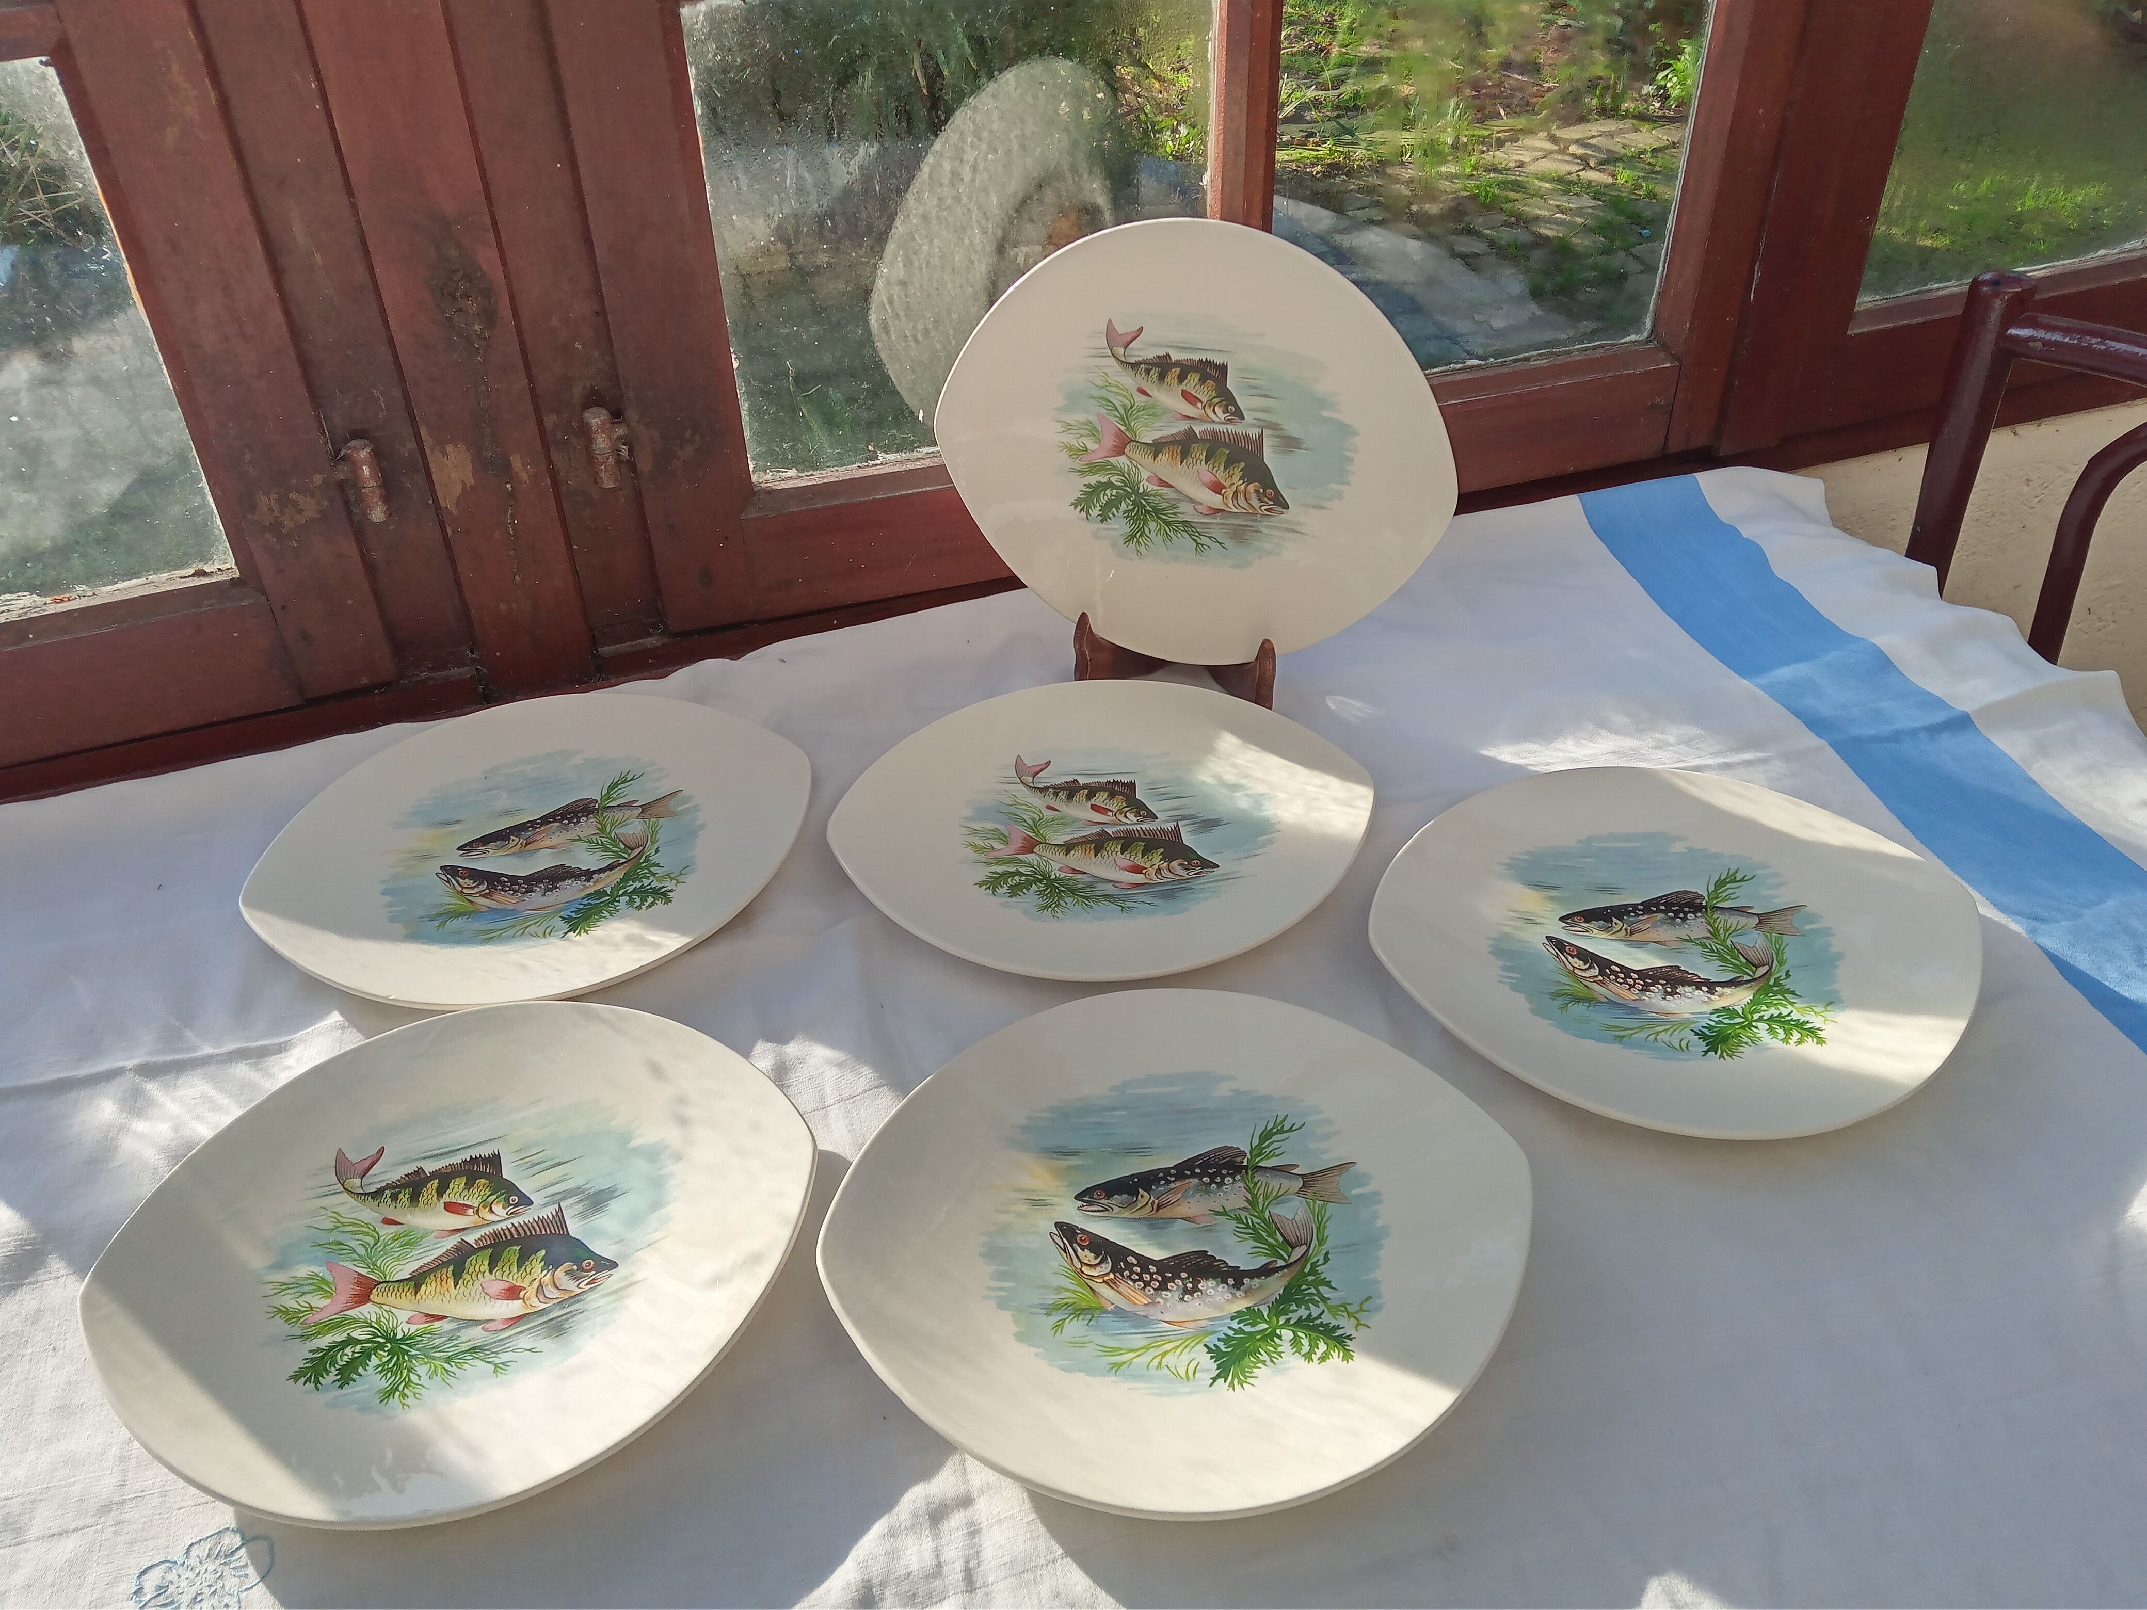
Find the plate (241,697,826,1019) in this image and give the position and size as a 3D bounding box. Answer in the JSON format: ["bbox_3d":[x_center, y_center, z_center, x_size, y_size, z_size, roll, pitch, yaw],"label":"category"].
[{"bbox_3d":[-0.238,0.020,0.778,0.245,0.021,0.222,-13,39,-14],"label":"plate"}]

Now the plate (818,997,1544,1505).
[{"bbox_3d":[0.036,0.148,0.601,0.245,0.021,0.222,-5,37,-3],"label":"plate"}]

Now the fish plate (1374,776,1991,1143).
[{"bbox_3d":[0.243,0.059,0.711,0.245,0.021,0.222,-1,38,1],"label":"fish plate"}]

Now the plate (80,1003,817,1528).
[{"bbox_3d":[-0.209,0.152,0.603,0.245,0.021,0.222,-9,38,-8],"label":"plate"}]

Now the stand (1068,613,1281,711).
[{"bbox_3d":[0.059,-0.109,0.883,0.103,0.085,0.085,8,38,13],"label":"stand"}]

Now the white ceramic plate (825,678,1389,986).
[{"bbox_3d":[0.013,0.012,0.780,0.245,0.021,0.222,-3,37,-1],"label":"white ceramic plate"}]

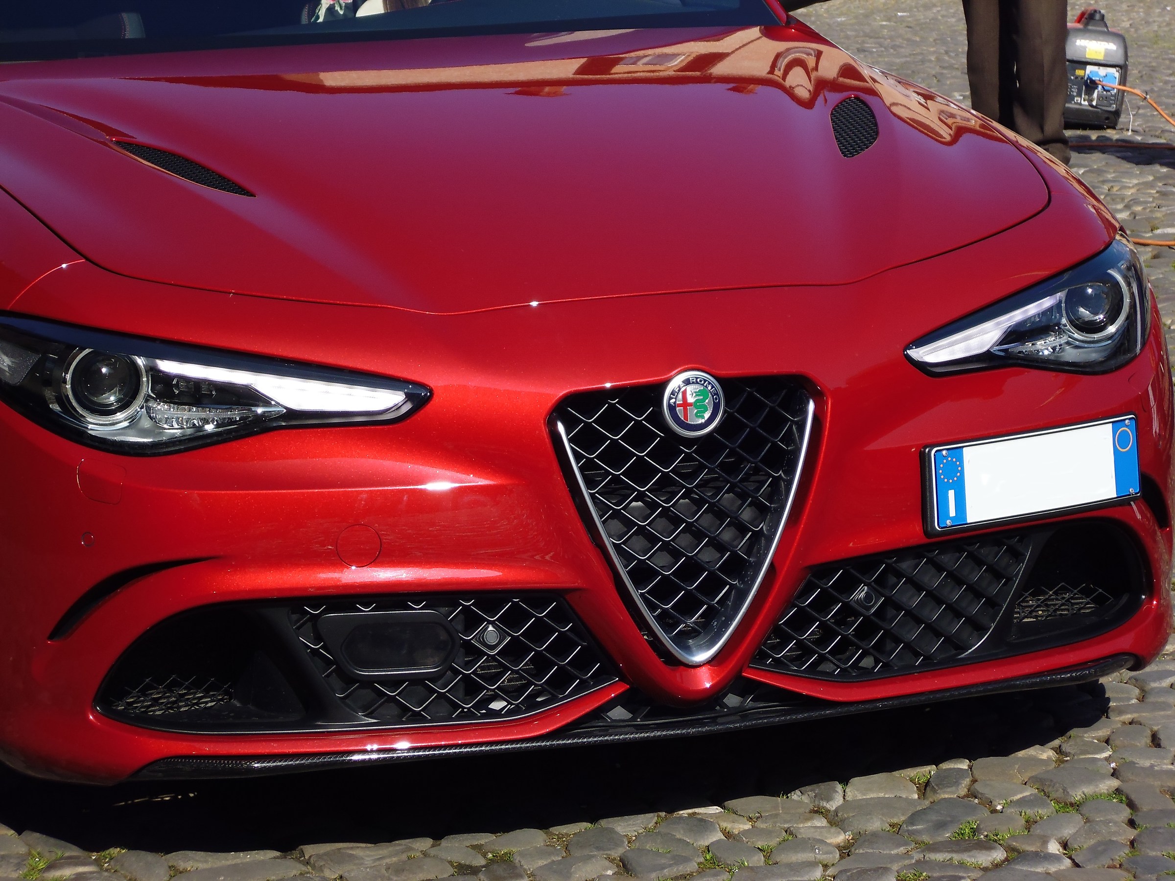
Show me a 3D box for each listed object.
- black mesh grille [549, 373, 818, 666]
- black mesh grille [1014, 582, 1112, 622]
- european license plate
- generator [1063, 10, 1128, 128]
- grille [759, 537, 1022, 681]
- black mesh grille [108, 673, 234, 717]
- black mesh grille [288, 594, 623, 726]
[{"bbox_3d":[0.125,0.105,5.292,0.360,0.385,0.090,-5,11,-19],"label":"black mesh grille"},{"bbox_3d":[0.667,0.223,5.716,0.165,0.060,0.030,-6,11,-23],"label":"black mesh grille"},{"bbox_3d":[0.603,0.042,5.493,0.365,0.114,0.020,-8,8,-34],"label":"european license plate"},{"bbox_3d":[1.659,-1.307,14.100,0.272,0.408,0.490,0,10,-10],"label":"generator"},{"bbox_3d":[0.404,0.229,5.440,0.415,0.180,0.075,-6,11,-24],"label":"grille"},{"bbox_3d":[-0.542,0.330,5.309,0.165,0.060,0.030,-4,10,-14],"label":"black mesh grille"},{"bbox_3d":[-0.169,0.277,5.246,0.430,0.180,0.075,-4,10,-13],"label":"black mesh grille"}]

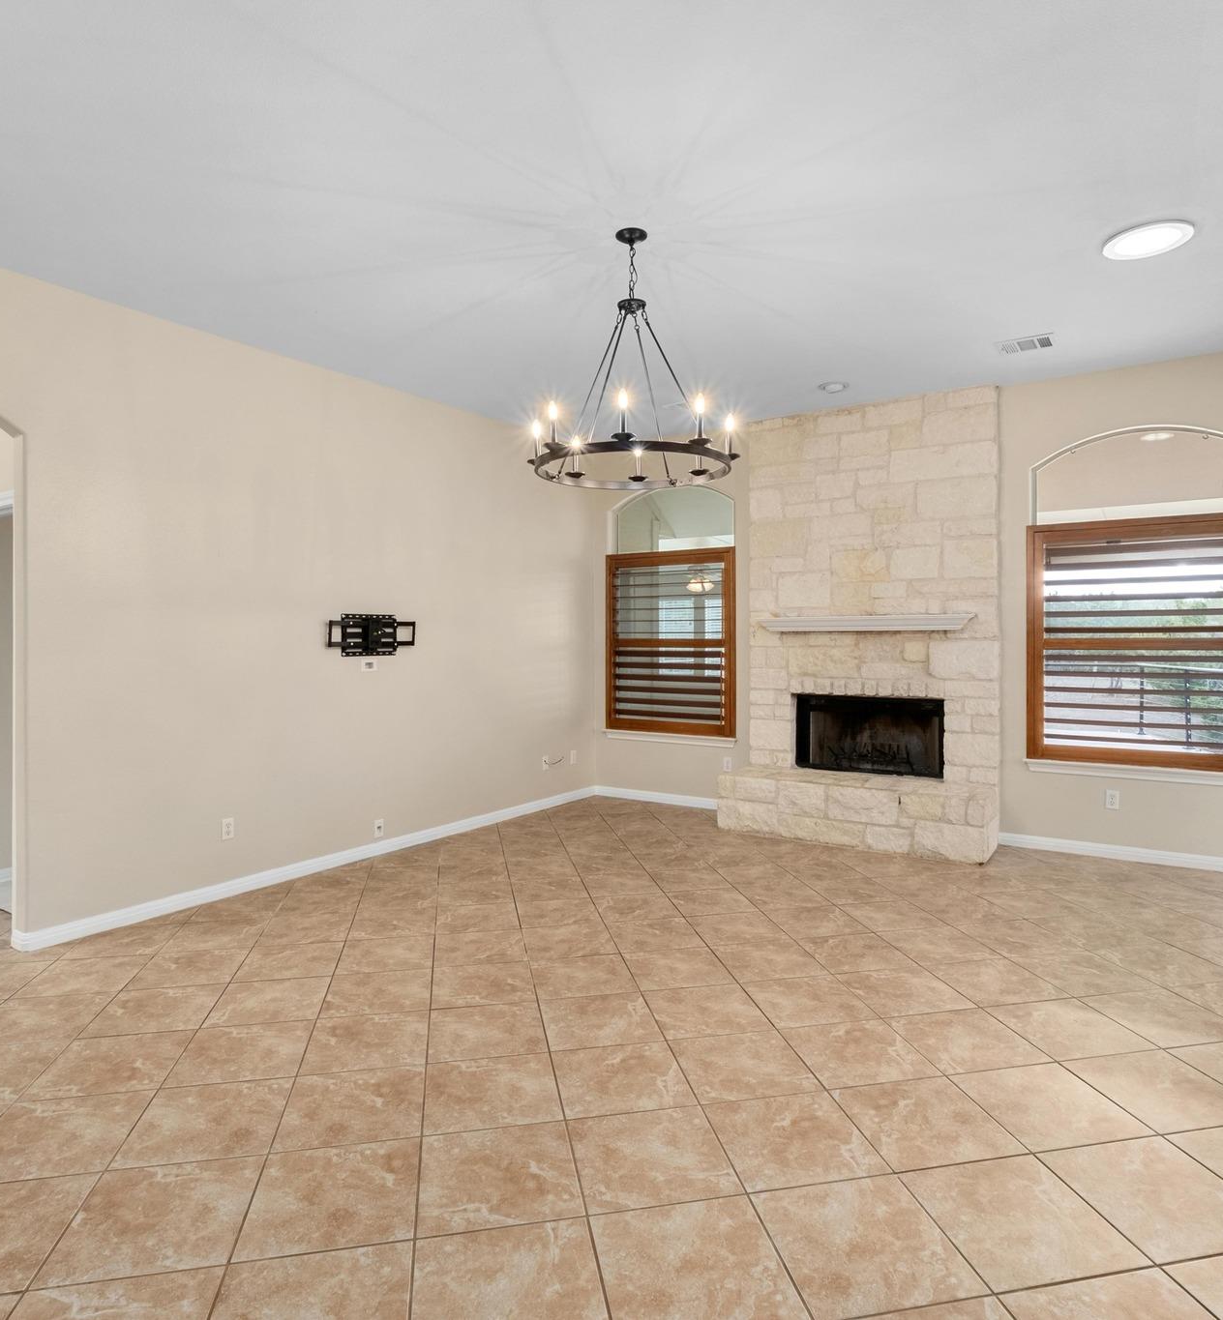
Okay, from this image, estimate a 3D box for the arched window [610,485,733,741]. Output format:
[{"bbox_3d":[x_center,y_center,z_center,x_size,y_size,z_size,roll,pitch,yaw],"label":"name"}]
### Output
[{"bbox_3d":[0.472,-0.409,6.838,1.215,2.033,0.110,0,1,33],"label":"arched window"}]

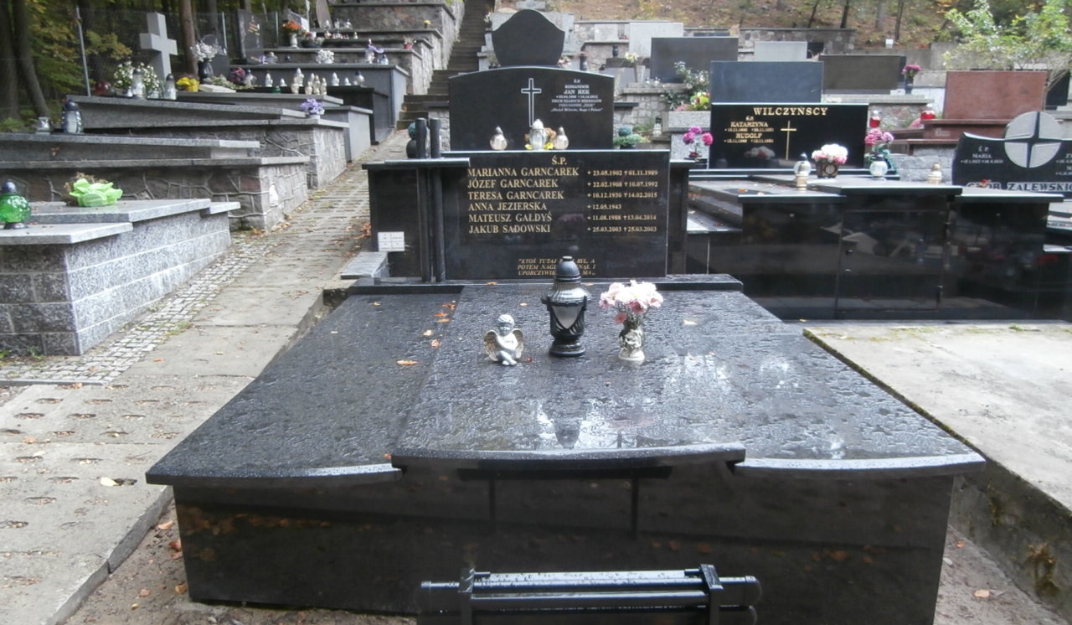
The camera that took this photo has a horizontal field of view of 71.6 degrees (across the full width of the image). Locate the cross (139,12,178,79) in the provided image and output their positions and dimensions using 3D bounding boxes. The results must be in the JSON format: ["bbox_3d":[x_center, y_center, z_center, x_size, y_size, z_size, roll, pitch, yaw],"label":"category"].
[{"bbox_3d":[-5.215,-3.668,10.319,0.180,1.020,0.540,2,13,12],"label":"cross"}]

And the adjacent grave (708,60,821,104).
[{"bbox_3d":[2.339,-2.288,7.534,1.120,0.530,0.100,-1,13,-1],"label":"adjacent grave"}]

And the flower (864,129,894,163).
[{"bbox_3d":[2.823,-1.350,6.102,0.250,0.309,0.220,-1,13,-1],"label":"flower"}]

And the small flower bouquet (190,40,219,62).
[{"bbox_3d":[-4.829,-3.806,10.810,0.400,0.320,0.380,-6,14,-21],"label":"small flower bouquet"}]

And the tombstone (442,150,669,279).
[{"bbox_3d":[0.115,-0.611,4.661,1.433,0.793,0.090,-1,13,-1],"label":"tombstone"}]

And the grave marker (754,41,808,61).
[{"bbox_3d":[4.086,-4.338,12.439,0.900,0.420,0.120,-1,13,-1],"label":"grave marker"}]

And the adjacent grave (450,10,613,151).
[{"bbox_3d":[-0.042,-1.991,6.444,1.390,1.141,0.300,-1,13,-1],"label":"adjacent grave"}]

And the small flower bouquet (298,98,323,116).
[{"bbox_3d":[-2.755,-2.514,9.106,0.290,0.220,0.280,-1,13,-1],"label":"small flower bouquet"}]

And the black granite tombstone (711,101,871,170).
[{"bbox_3d":[1.929,-1.347,5.701,1.210,0.490,0.090,-1,13,-3],"label":"black granite tombstone"}]

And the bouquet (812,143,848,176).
[{"bbox_3d":[2.341,-1.212,5.927,0.296,0.262,0.240,-1,13,-1],"label":"bouquet"}]

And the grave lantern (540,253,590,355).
[{"bbox_3d":[0.137,-0.037,3.232,0.200,0.414,0.180,-1,13,-1],"label":"grave lantern"}]

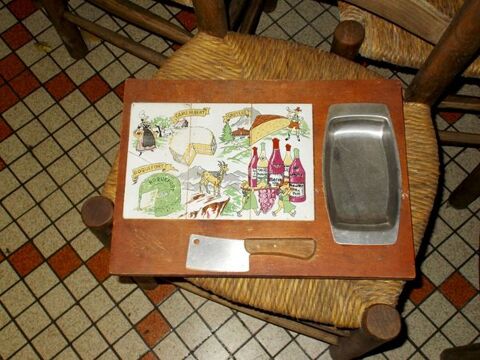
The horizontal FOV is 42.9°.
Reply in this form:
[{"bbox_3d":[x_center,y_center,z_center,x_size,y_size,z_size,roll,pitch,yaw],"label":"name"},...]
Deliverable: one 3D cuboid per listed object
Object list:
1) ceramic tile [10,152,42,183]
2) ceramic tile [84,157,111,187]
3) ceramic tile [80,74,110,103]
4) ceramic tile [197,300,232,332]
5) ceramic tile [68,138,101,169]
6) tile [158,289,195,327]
[{"bbox_3d":[-0.441,-0.025,1.262,0.049,0.008,0.049,-39,75,-11],"label":"ceramic tile"},{"bbox_3d":[-0.331,-0.017,1.437,0.057,0.008,0.057,-39,75,-11],"label":"ceramic tile"},{"bbox_3d":[-0.322,-0.201,1.355,0.051,0.008,0.051,-39,74,-11],"label":"ceramic tile"},{"bbox_3d":[-0.053,0.287,1.326,0.057,0.008,0.057,-39,75,-11],"label":"ceramic tile"},{"bbox_3d":[-0.316,-0.052,1.240,0.049,0.009,0.049,-39,75,-11],"label":"ceramic tile"},{"bbox_3d":[-0.139,0.281,1.330,0.057,0.008,0.057,-39,75,-11],"label":"tile"}]

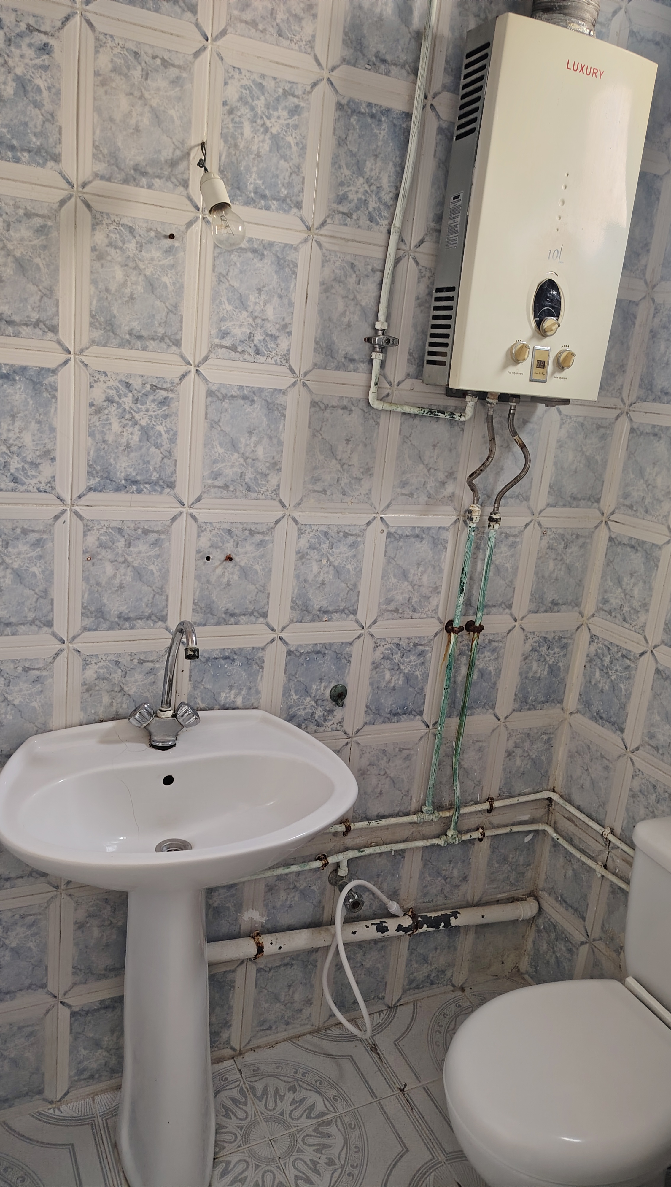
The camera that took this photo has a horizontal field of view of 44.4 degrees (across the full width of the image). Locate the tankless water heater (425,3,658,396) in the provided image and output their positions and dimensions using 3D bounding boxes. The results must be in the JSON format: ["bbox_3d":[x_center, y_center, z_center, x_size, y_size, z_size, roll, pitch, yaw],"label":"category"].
[{"bbox_3d":[0.380,-0.683,1.550,0.333,0.602,0.138,-1,16,-26],"label":"tankless water heater"}]

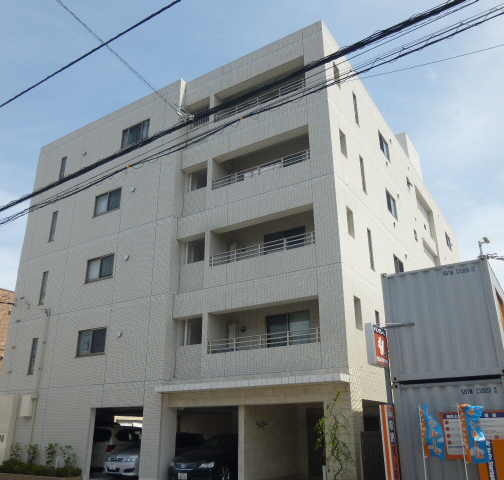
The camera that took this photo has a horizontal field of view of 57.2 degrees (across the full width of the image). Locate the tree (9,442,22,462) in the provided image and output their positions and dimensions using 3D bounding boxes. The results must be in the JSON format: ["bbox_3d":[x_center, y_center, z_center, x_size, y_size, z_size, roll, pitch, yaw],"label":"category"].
[{"bbox_3d":[-8.478,7.627,16.550,0.400,0.720,0.400,-14,-25,30],"label":"tree"}]

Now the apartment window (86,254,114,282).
[{"bbox_3d":[-5.868,1.149,17.981,1.559,0.976,0.150,-13,-25,30],"label":"apartment window"}]

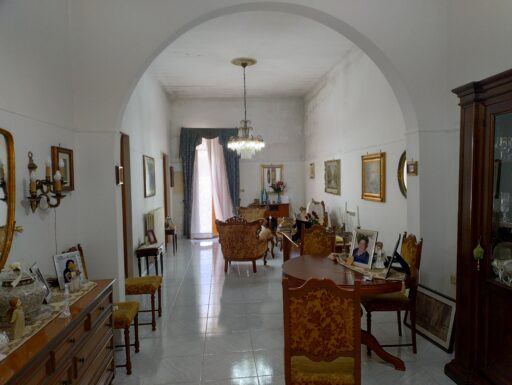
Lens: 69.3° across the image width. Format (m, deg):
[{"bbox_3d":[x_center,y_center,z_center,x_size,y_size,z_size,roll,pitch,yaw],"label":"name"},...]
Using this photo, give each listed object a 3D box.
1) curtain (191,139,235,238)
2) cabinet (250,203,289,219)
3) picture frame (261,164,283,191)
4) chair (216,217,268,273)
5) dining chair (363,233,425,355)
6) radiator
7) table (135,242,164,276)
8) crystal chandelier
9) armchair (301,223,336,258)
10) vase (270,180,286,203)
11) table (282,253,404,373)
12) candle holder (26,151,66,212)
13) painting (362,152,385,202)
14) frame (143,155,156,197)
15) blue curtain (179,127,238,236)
[{"bbox_3d":[-1.096,-0.133,9.303,1.131,2.584,0.200,-1,3,-5],"label":"curtain"},{"bbox_3d":[0.374,0.765,10.193,1.060,0.900,0.400,-1,2,-6],"label":"cabinet"},{"bbox_3d":[0.455,-0.366,10.353,0.660,0.830,0.050,-1,2,-6],"label":"picture frame"},{"bbox_3d":[-0.220,0.833,6.318,0.800,0.930,0.750,0,3,6],"label":"chair"},{"bbox_3d":[1.192,0.905,3.417,0.540,1.020,0.430,-1,2,-6],"label":"dining chair"},{"bbox_3d":[-1.934,0.769,7.146,0.170,0.860,1.350,-1,2,-6],"label":"radiator"},{"bbox_3d":[-1.745,1.131,6.135,0.380,0.455,0.440,-1,2,-6],"label":"table"},{"bbox_3d":[-0.191,-1.592,7.272,0.740,1.900,0.740,-1,2,-6],"label":"crystal chandelier"},{"bbox_3d":[0.639,0.878,4.045,0.470,1.030,0.530,0,3,15],"label":"armchair"},{"bbox_3d":[0.577,-0.019,9.496,0.414,0.578,0.352,-1,3,-5],"label":"vase"},{"bbox_3d":[0.764,1.042,3.269,1.090,0.770,1.090,-1,3,-5],"label":"table"},{"bbox_3d":[-1.471,-0.078,2.610,0.220,0.436,0.360,-1,3,-5],"label":"candle holder"},{"bbox_3d":[1.841,-0.229,5.784,0.050,0.730,0.920,-1,2,-6],"label":"painting"},{"bbox_3d":[-1.929,-0.283,6.748,0.040,0.740,0.815,-1,3,-5],"label":"frame"},{"bbox_3d":[-1.220,-0.253,10.086,1.670,2.970,0.220,-1,2,-6],"label":"blue curtain"}]

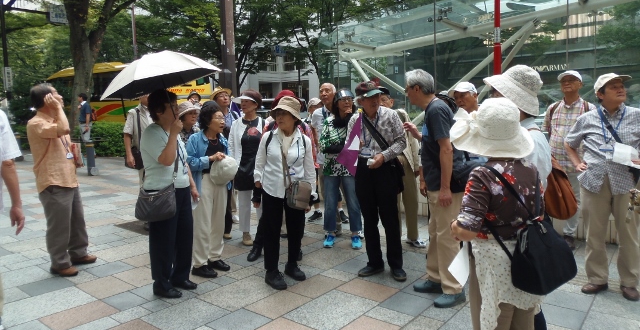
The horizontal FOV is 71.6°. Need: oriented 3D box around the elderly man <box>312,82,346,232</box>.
[{"bbox_3d":[0.140,-0.067,5.317,0.500,1.730,0.340,0,6,11],"label":"elderly man"}]

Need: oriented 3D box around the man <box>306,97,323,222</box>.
[{"bbox_3d":[0.048,-0.044,5.723,0.500,1.610,0.340,-1,6,-6],"label":"man"}]

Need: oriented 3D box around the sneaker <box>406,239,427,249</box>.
[{"bbox_3d":[1.005,0.823,4.620,0.270,0.110,0.100,3,7,37],"label":"sneaker"}]

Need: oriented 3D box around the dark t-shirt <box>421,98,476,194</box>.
[{"bbox_3d":[0.904,-0.134,3.220,0.360,0.680,0.470,-1,6,-3],"label":"dark t-shirt"}]

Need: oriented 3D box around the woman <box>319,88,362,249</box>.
[{"bbox_3d":[0.212,0.020,4.580,0.500,1.620,0.360,-1,6,-5],"label":"woman"}]

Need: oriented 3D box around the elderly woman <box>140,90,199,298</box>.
[{"bbox_3d":[-1.187,0.211,3.500,0.400,1.580,0.450,1,6,23],"label":"elderly woman"}]

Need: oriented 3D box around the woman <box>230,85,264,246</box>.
[{"bbox_3d":[-0.761,0.021,4.720,0.470,1.630,0.320,-2,6,-13],"label":"woman"}]

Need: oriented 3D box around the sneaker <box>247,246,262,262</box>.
[{"bbox_3d":[-0.616,0.847,4.270,0.100,0.120,0.260,2,6,27],"label":"sneaker"}]

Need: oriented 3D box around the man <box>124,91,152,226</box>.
[{"bbox_3d":[-2.144,-0.059,5.420,0.500,1.660,0.340,-3,6,-18],"label":"man"}]

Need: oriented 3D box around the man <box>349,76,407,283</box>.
[{"bbox_3d":[0.485,0.119,3.751,0.530,1.650,0.400,0,6,9],"label":"man"}]

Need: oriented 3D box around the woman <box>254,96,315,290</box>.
[{"bbox_3d":[-0.294,0.220,3.680,0.510,1.560,0.340,-2,6,-9],"label":"woman"}]

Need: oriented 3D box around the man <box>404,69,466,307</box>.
[{"bbox_3d":[0.843,0.157,3.260,0.440,1.660,0.490,-1,6,-3],"label":"man"}]

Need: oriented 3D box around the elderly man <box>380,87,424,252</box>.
[{"bbox_3d":[0.881,0.015,4.720,0.520,1.660,0.360,-1,6,-6],"label":"elderly man"}]

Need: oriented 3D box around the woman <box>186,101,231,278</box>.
[{"bbox_3d":[-0.990,0.196,3.898,0.360,1.510,0.440,4,7,41],"label":"woman"}]

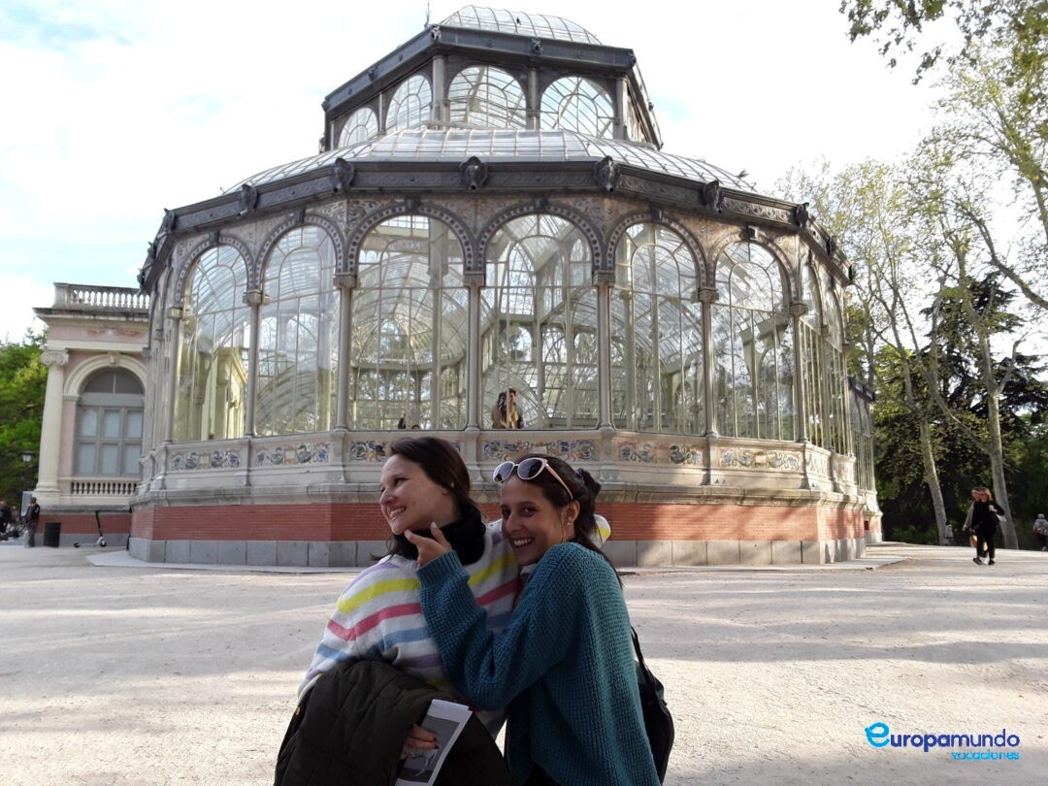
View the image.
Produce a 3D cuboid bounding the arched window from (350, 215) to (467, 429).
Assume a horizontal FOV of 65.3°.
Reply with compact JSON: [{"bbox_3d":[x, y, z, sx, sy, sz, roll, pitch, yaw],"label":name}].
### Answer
[{"bbox_3d":[-2.268,-1.419,16.180,2.245,4.309,0.300,0,-9,1],"label":"arched window"}]

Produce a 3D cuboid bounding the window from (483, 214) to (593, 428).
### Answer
[{"bbox_3d":[0.311,-1.427,16.114,2.245,4.309,0.300,0,-9,1],"label":"window"}]

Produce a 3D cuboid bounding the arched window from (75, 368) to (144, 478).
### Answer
[{"bbox_3d":[-14.747,1.033,29.114,2.255,3.850,0.250,2,-9,-13],"label":"arched window"}]

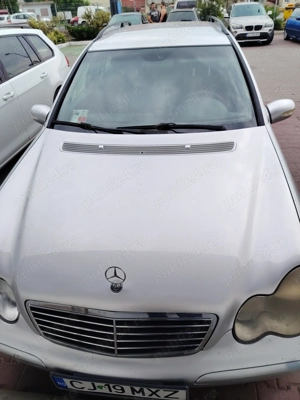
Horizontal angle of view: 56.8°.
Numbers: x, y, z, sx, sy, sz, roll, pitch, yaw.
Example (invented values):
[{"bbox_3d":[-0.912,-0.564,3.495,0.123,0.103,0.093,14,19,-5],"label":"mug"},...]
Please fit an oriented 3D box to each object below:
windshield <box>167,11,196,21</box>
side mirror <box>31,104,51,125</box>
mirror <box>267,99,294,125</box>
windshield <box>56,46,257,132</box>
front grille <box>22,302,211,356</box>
[{"bbox_3d":[1.512,-8.527,12.900,1.340,0.130,0.760,2,66,8],"label":"windshield"},{"bbox_3d":[-0.820,-0.680,2.187,0.205,0.148,0.130,5,36,12],"label":"side mirror"},{"bbox_3d":[0.909,-0.634,1.967,0.205,0.148,0.130,-2,35,3],"label":"mirror"},{"bbox_3d":[0.026,-0.766,1.909,1.400,0.120,0.840,2,65,7],"label":"windshield"},{"bbox_3d":[-0.121,0.477,1.020,0.715,0.190,0.105,2,23,7],"label":"front grille"}]

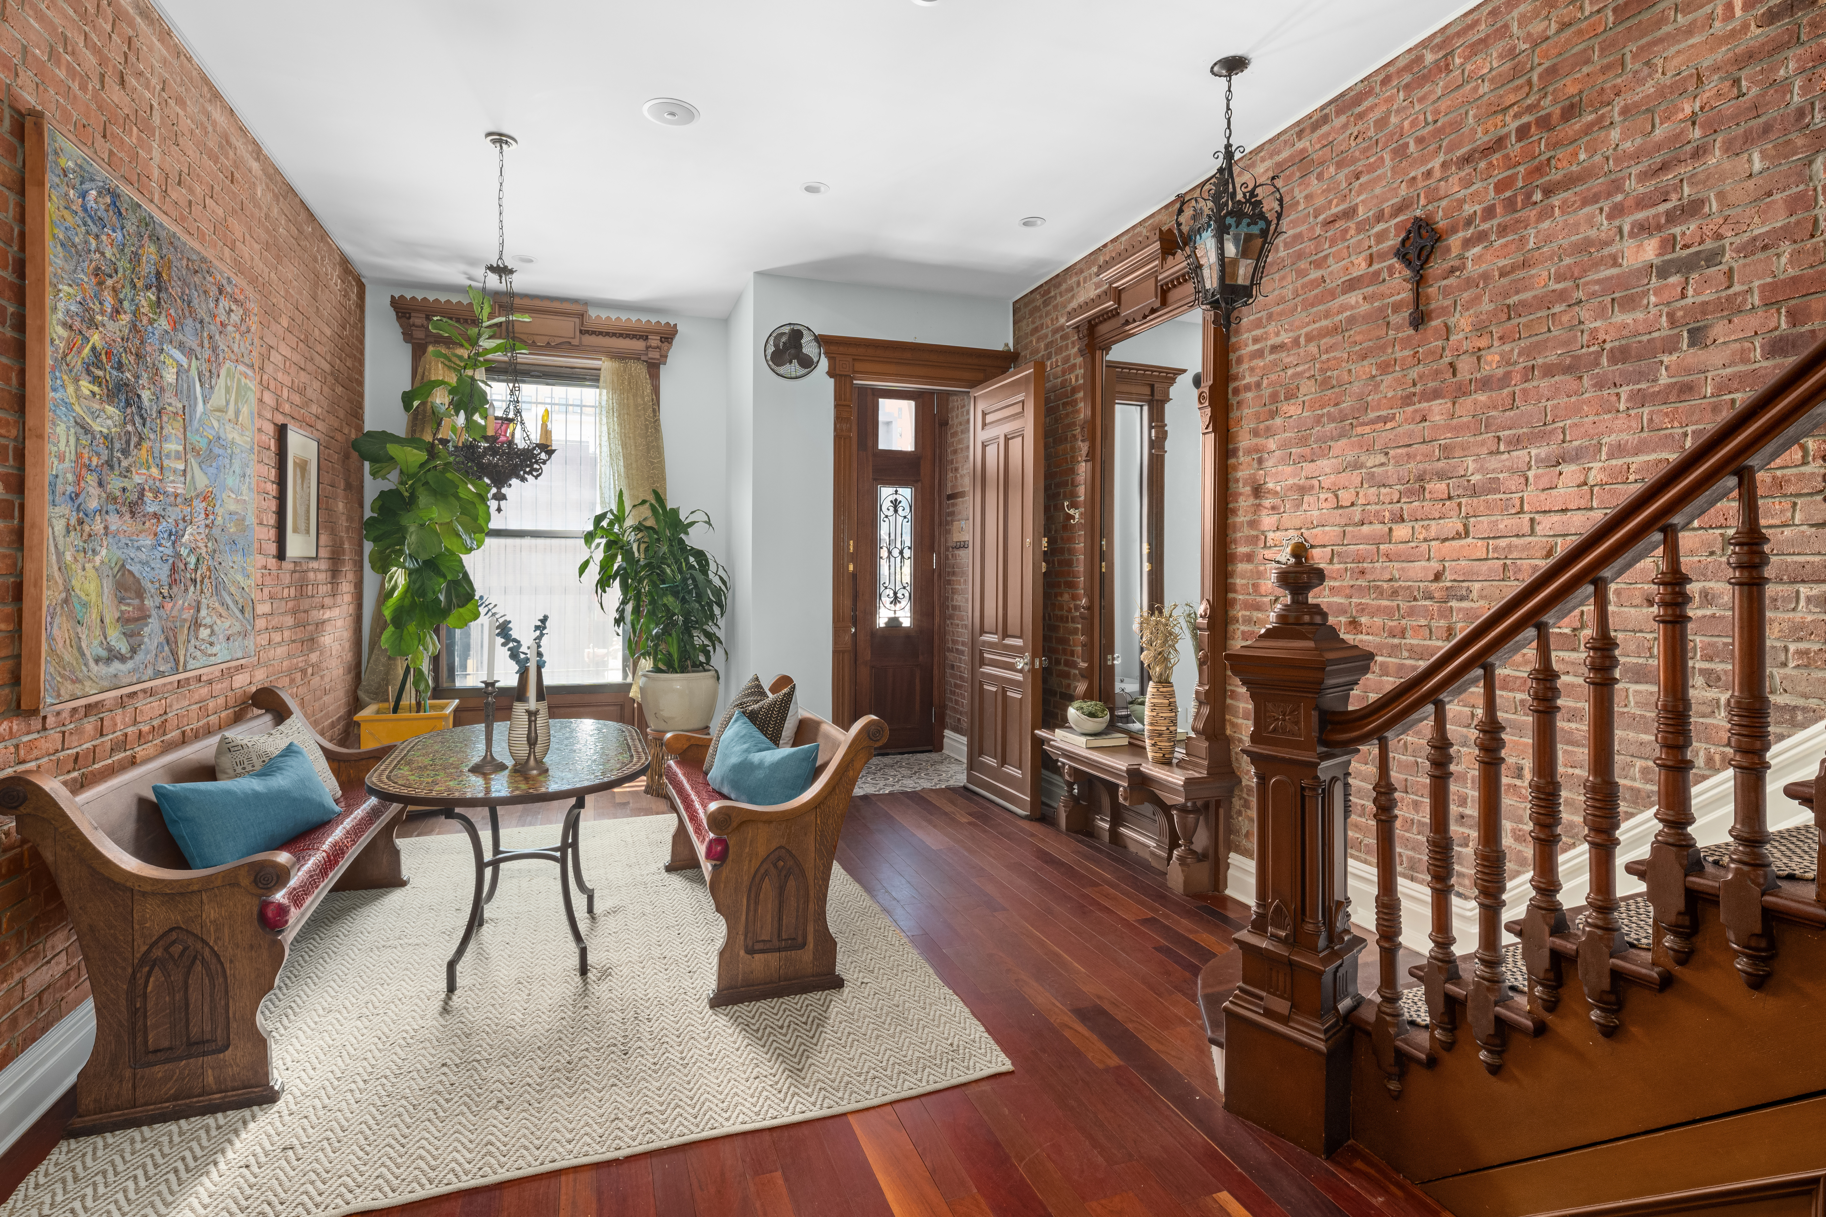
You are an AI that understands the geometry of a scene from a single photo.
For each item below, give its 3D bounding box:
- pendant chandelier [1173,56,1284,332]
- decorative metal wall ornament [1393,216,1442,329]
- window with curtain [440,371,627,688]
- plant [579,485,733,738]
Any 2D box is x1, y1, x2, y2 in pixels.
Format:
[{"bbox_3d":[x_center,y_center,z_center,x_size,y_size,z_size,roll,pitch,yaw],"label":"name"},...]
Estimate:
[{"bbox_3d":[1.125,-1.477,3.076,0.300,0.980,0.300,0,2,-21],"label":"pendant chandelier"},{"bbox_3d":[1.699,-1.132,2.904,0.040,0.390,0.170,0,1,-21],"label":"decorative metal wall ornament"},{"bbox_3d":[-2.573,-0.522,5.857,1.155,2.125,0.160,0,2,-21],"label":"window with curtain"},{"bbox_3d":[-1.673,0.006,5.612,0.920,1.570,0.880,0,2,-21],"label":"plant"}]

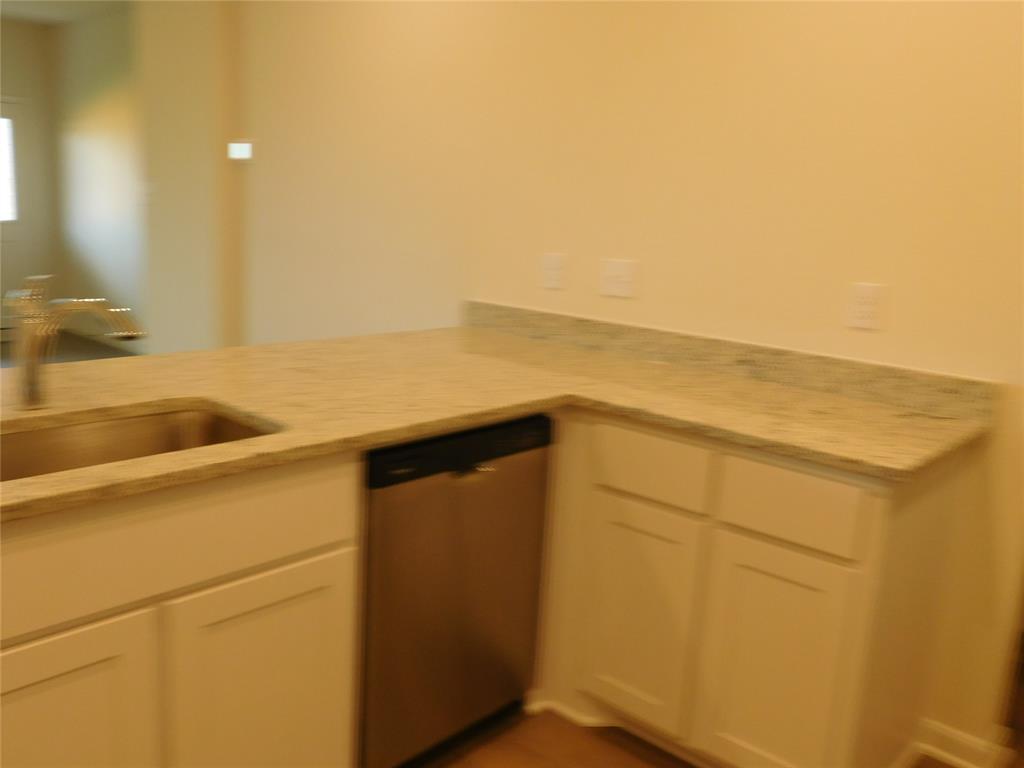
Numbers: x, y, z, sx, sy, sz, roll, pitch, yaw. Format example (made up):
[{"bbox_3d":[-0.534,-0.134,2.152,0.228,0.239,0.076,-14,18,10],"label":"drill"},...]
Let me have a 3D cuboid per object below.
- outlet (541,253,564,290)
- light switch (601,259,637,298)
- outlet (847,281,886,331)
[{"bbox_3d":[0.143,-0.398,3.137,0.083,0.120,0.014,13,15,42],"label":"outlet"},{"bbox_3d":[0.353,-0.350,2.946,0.124,0.120,0.014,13,15,42],"label":"light switch"},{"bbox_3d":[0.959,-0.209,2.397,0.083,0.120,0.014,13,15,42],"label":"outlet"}]

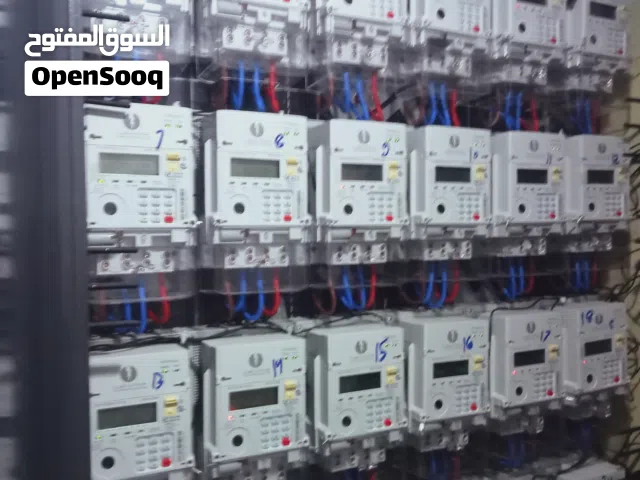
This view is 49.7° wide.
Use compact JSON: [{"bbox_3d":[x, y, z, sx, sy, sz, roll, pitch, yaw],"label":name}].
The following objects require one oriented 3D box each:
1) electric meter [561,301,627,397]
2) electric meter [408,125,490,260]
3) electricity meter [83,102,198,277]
[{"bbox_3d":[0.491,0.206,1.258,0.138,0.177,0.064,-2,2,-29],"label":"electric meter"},{"bbox_3d":[0.203,-0.073,1.099,0.138,0.201,0.064,-2,2,-29],"label":"electric meter"},{"bbox_3d":[-0.231,-0.062,0.862,0.138,0.201,0.064,-2,2,-29],"label":"electricity meter"}]

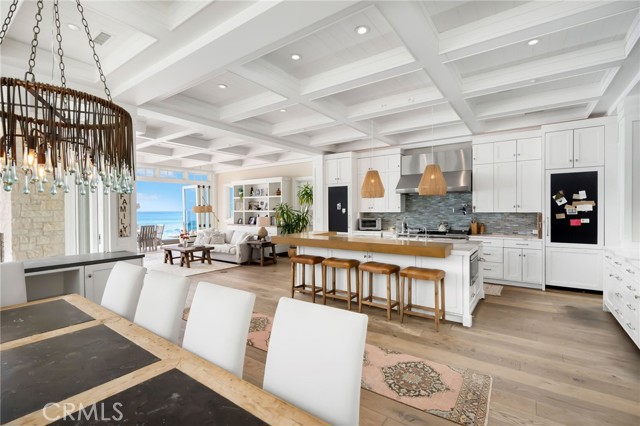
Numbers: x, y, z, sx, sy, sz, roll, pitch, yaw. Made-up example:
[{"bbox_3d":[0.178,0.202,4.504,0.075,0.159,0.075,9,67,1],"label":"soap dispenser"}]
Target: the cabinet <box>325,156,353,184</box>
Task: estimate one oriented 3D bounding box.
[{"bbox_3d":[0.633,-1.093,7.707,0.790,0.700,0.620,0,0,35],"label":"cabinet"}]

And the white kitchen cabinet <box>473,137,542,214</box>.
[{"bbox_3d":[3.743,-0.727,5.745,1.146,1.447,0.342,0,0,36],"label":"white kitchen cabinet"}]

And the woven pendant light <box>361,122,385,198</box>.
[{"bbox_3d":[0.991,-0.994,5.286,0.432,1.457,0.432,0,0,0],"label":"woven pendant light"}]

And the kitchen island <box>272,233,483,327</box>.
[{"bbox_3d":[0.914,0.875,4.563,2.844,1.005,1.749,0,0,36],"label":"kitchen island"}]

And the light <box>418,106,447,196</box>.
[{"bbox_3d":[1.675,-0.927,4.219,0.400,1.342,0.400,0,0,35],"label":"light"}]

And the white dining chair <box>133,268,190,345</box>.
[{"bbox_3d":[-1.141,0.898,1.669,0.480,0.970,0.600,0,0,35],"label":"white dining chair"}]

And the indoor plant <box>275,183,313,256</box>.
[{"bbox_3d":[-0.720,0.240,8.401,1.120,2.230,1.100,0,0,35],"label":"indoor plant"}]

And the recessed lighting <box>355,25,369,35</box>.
[{"bbox_3d":[0.426,-1.888,2.960,0.161,0.030,0.161,0,0,0],"label":"recessed lighting"}]

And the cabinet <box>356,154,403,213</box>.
[{"bbox_3d":[1.550,-0.721,7.249,1.140,1.400,0.360,0,0,35],"label":"cabinet"}]

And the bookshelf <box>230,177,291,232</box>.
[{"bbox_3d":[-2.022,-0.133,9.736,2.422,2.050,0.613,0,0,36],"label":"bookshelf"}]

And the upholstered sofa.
[{"bbox_3d":[-2.801,0.946,8.571,2.322,0.834,0.874,0,0,36],"label":"upholstered sofa"}]

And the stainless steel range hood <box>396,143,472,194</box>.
[{"bbox_3d":[2.551,-0.927,6.359,1.500,1.000,0.650,0,0,35],"label":"stainless steel range hood"}]

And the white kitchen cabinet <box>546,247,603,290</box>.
[{"bbox_3d":[4.438,0.930,5.026,0.740,0.678,0.600,0,0,35],"label":"white kitchen cabinet"}]

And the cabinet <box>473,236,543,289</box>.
[{"bbox_3d":[3.661,0.907,5.644,1.156,0.915,0.623,0,0,36],"label":"cabinet"}]

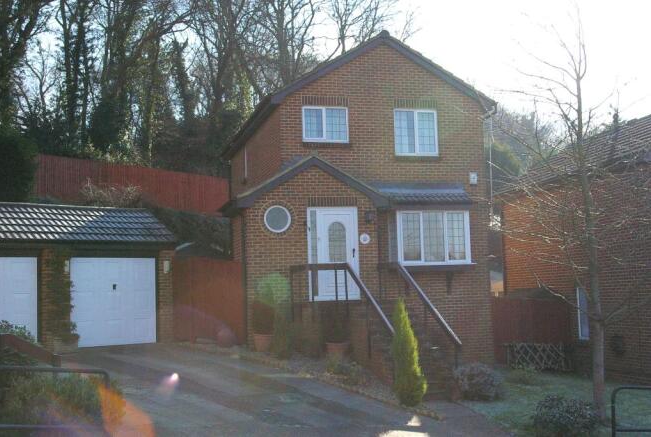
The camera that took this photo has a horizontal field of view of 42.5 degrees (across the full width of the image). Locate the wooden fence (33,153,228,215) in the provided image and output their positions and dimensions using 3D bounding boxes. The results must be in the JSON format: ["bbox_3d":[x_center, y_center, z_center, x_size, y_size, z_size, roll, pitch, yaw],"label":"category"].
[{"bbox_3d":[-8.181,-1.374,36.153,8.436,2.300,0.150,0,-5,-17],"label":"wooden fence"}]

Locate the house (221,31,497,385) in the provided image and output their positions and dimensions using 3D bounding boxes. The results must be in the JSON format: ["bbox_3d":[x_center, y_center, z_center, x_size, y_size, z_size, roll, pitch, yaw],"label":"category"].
[{"bbox_3d":[0.226,-0.216,23.497,7.250,8.550,9.800,0,-5,-15],"label":"house"}]

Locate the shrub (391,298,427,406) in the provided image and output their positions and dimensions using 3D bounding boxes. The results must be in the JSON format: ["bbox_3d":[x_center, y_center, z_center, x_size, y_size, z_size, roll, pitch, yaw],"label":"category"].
[{"bbox_3d":[1.431,2.297,14.350,0.580,1.820,0.580,-2,-5,0],"label":"shrub"}]

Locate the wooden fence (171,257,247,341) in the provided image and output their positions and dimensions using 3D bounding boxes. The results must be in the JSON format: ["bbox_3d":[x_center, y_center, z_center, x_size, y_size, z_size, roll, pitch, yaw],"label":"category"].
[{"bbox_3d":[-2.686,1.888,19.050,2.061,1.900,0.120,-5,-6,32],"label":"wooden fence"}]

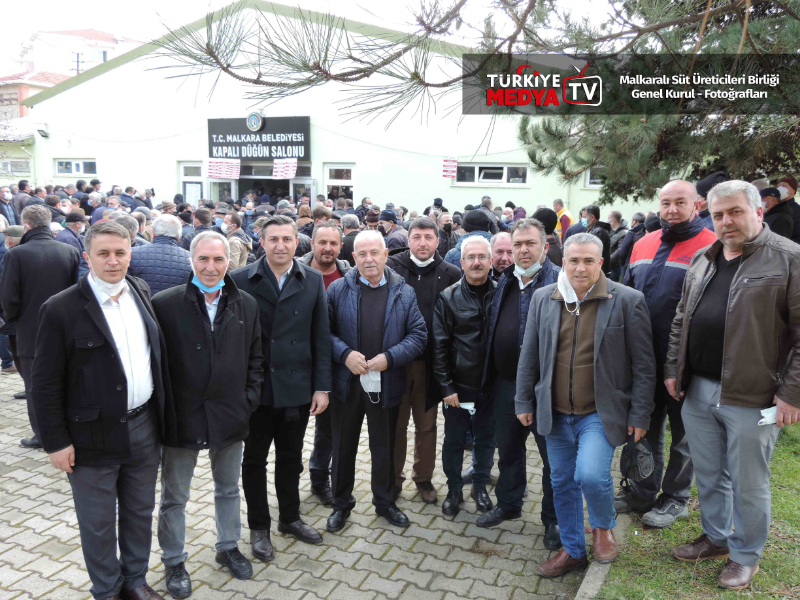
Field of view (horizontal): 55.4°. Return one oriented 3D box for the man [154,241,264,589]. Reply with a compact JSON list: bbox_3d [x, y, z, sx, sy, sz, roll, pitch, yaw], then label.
[{"bbox_3d":[-0.937,0.542,3.711,0.530,1.735,0.370,-1,10,-9],"label":"man"}]

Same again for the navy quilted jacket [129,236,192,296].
[{"bbox_3d":[-1.566,-0.043,5.070,0.580,0.760,0.350,2,10,3],"label":"navy quilted jacket"}]

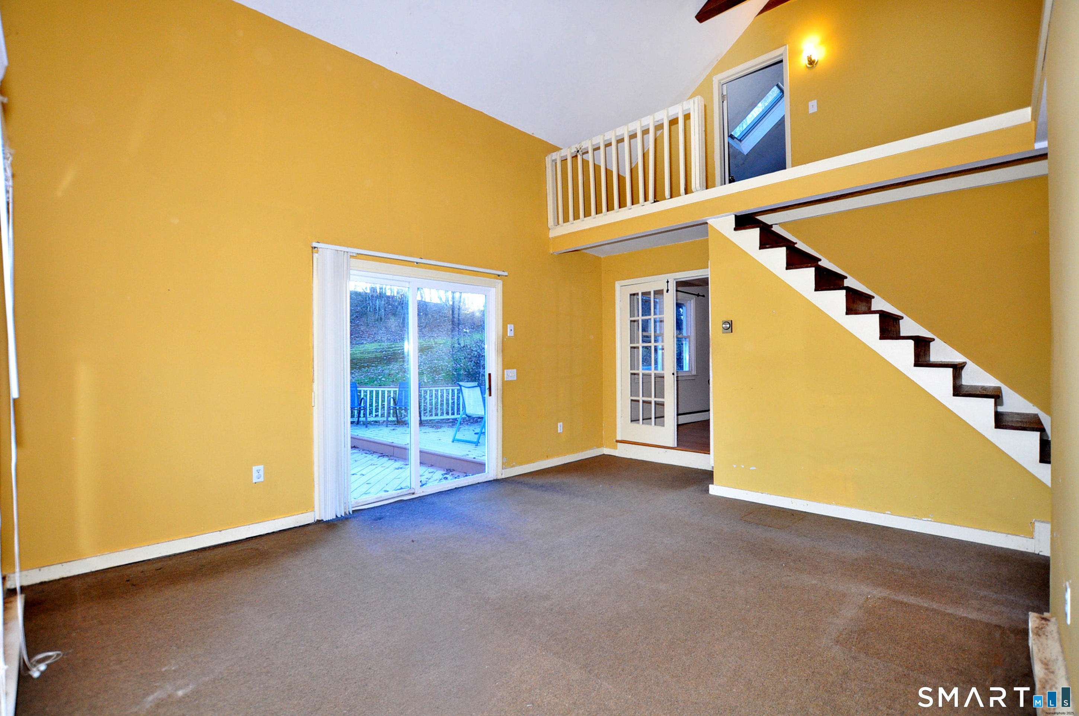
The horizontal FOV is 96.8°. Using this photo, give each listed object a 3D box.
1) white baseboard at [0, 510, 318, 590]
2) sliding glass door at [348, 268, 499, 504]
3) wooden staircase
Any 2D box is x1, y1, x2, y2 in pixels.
[{"bbox_3d":[-2.351,1.242,3.213,1.627,0.083,0.021,0,-1,-45],"label":"white baseboard"},{"bbox_3d":[-1.106,0.259,4.518,1.726,2.015,0.114,0,-1,-45],"label":"sliding glass door"},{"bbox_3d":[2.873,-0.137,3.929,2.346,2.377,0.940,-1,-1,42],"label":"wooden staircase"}]

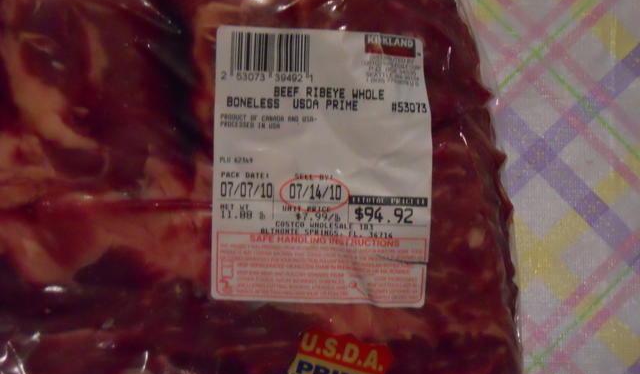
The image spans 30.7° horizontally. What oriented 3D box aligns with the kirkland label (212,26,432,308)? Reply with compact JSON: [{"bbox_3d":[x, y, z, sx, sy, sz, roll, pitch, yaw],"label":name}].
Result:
[{"bbox_3d":[0.001,-0.006,0.362,0.067,0.006,0.085,2,85,-3],"label":"kirkland label"}]

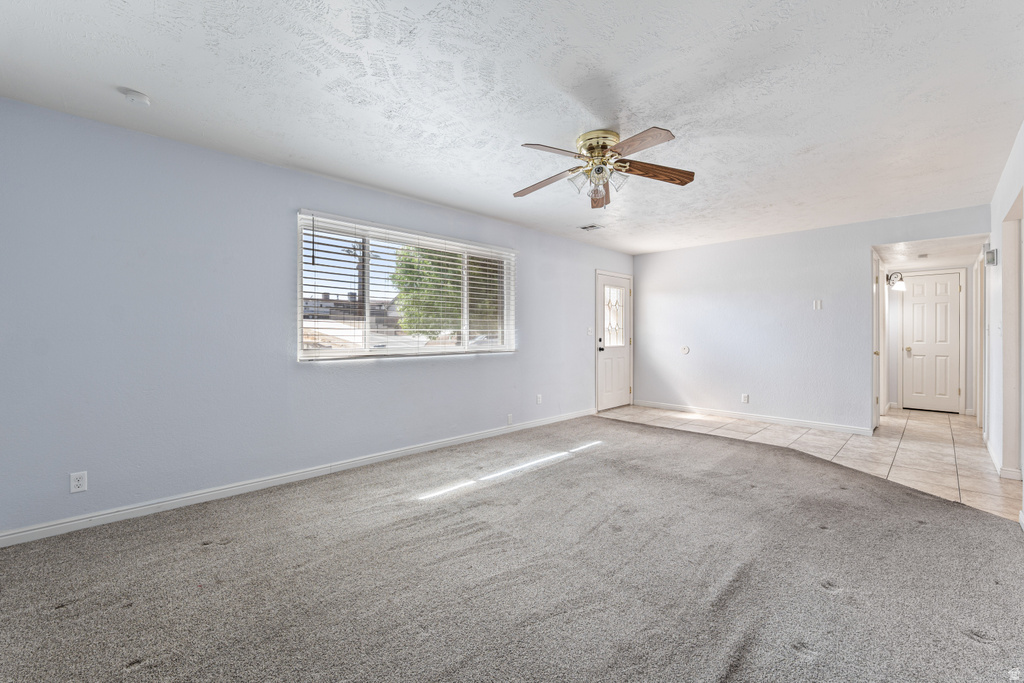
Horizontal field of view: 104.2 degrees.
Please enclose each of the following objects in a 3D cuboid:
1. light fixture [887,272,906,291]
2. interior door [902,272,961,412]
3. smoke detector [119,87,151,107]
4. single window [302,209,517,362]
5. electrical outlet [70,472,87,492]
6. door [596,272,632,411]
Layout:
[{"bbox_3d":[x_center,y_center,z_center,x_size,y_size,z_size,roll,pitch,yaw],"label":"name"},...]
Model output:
[{"bbox_3d":[5.477,-0.844,5.661,0.150,0.260,0.210,-1,1,-43],"label":"light fixture"},{"bbox_3d":[6.175,0.014,5.876,0.045,1.998,0.587,-1,1,-43],"label":"interior door"},{"bbox_3d":[-2.029,-1.308,2.152,0.115,0.037,0.115,-1,1,-43],"label":"smoke detector"},{"bbox_3d":[-0.819,-0.453,3.948,2.340,1.190,0.075,-1,1,-43],"label":"single window"},{"bbox_3d":[-2.551,0.833,2.348,0.070,0.114,0.010,-1,1,-43],"label":"electrical outlet"},{"bbox_3d":[1.601,0.021,6.243,0.897,2.035,0.045,-1,1,-43],"label":"door"}]

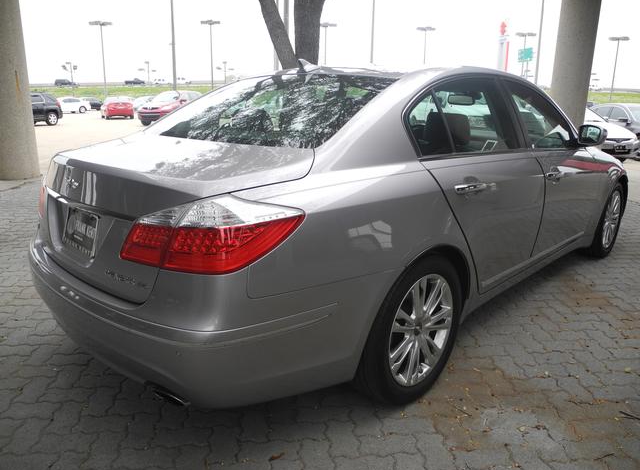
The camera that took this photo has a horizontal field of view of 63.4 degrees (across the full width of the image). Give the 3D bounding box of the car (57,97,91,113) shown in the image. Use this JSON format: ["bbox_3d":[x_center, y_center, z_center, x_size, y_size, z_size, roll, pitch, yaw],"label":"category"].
[{"bbox_3d":[-22.962,-11.560,46.351,4.600,1.440,1.800,-7,16,-27],"label":"car"}]

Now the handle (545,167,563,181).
[{"bbox_3d":[1.384,-0.354,3.066,0.060,0.045,0.240,14,20,41],"label":"handle"}]

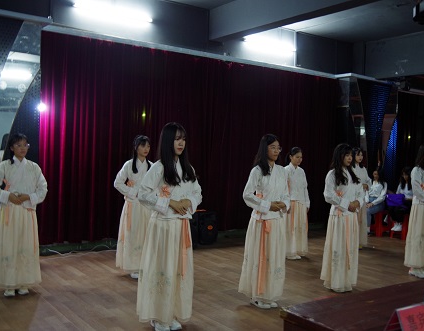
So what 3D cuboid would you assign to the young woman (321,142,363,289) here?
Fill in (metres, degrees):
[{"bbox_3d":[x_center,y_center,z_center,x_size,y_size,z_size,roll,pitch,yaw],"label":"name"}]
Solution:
[{"bbox_3d":[1.385,0.543,5.336,0.470,1.570,0.400,1,0,-34],"label":"young woman"}]

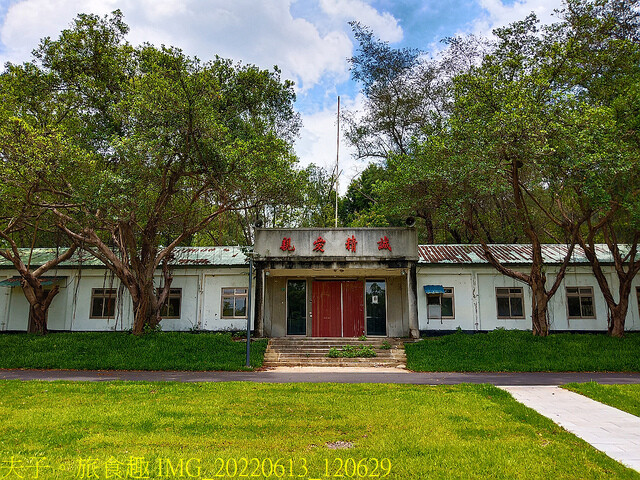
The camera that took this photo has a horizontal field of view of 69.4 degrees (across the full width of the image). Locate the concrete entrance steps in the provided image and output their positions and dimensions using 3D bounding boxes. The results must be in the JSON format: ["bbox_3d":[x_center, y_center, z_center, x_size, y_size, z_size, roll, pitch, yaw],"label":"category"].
[{"bbox_3d":[0.570,4.262,17.675,5.200,0.950,1.900,0,-10,0],"label":"concrete entrance steps"}]

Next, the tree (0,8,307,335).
[{"bbox_3d":[-7.150,-2.857,20.124,12.400,13.600,11.300,0,-10,0],"label":"tree"}]

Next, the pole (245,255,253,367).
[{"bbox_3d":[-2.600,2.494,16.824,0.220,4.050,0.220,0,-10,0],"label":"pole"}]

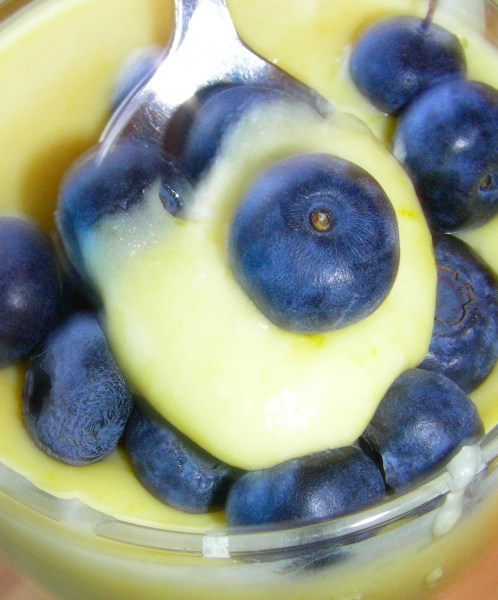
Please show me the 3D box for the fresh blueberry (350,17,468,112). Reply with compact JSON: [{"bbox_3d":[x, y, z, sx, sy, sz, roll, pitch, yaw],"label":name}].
[{"bbox_3d":[0.019,-0.027,0.130,0.013,0.012,0.013,0,60,2],"label":"fresh blueberry"}]

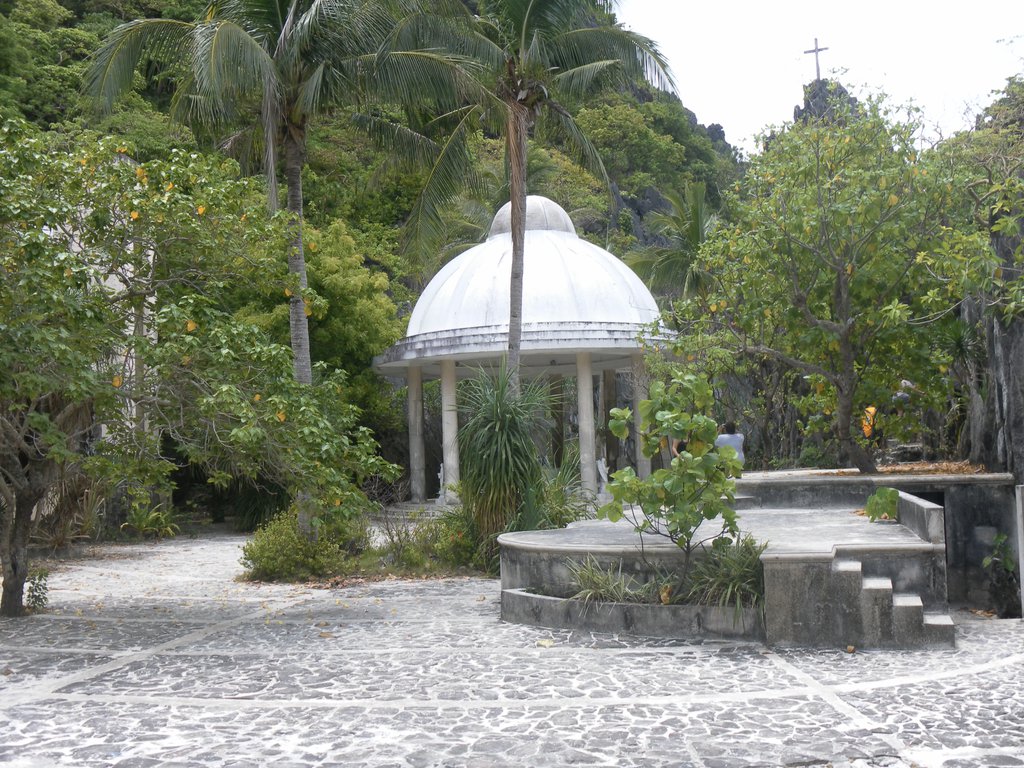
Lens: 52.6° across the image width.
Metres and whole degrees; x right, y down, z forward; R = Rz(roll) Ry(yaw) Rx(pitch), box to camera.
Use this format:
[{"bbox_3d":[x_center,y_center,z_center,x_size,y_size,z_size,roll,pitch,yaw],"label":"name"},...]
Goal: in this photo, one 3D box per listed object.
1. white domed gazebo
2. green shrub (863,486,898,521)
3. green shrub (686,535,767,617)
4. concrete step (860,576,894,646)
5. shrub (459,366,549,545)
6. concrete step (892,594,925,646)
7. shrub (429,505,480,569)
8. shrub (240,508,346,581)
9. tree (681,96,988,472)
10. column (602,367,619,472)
[{"bbox_3d":[0.633,-0.969,27.096,8.586,7.927,8.586,-2,-3,1],"label":"white domed gazebo"},{"bbox_3d":[4.091,1.330,11.432,0.380,0.373,0.300,-3,-4,19],"label":"green shrub"},{"bbox_3d":[1.955,1.704,9.361,0.760,0.646,0.700,-3,-3,11],"label":"green shrub"},{"bbox_3d":[3.153,1.983,9.007,0.235,0.485,0.625,-3,-4,17],"label":"concrete step"},{"bbox_3d":[-0.081,1.267,16.755,1.500,3.078,1.450,-2,-3,0],"label":"shrub"},{"bbox_3d":[3.389,2.040,8.937,0.235,0.344,0.625,-3,-4,17],"label":"concrete step"},{"bbox_3d":[-0.850,2.300,15.593,0.800,0.935,0.800,-2,-3,-3],"label":"shrub"},{"bbox_3d":[-3.237,2.356,15.394,1.620,0.976,1.450,-1,-4,-12],"label":"shrub"},{"bbox_3d":[4.729,-1.403,14.699,4.500,5.402,4.300,-3,-4,18],"label":"tree"},{"bbox_3d":[2.876,1.291,29.669,0.370,3.424,0.370,-2,-3,5],"label":"column"}]

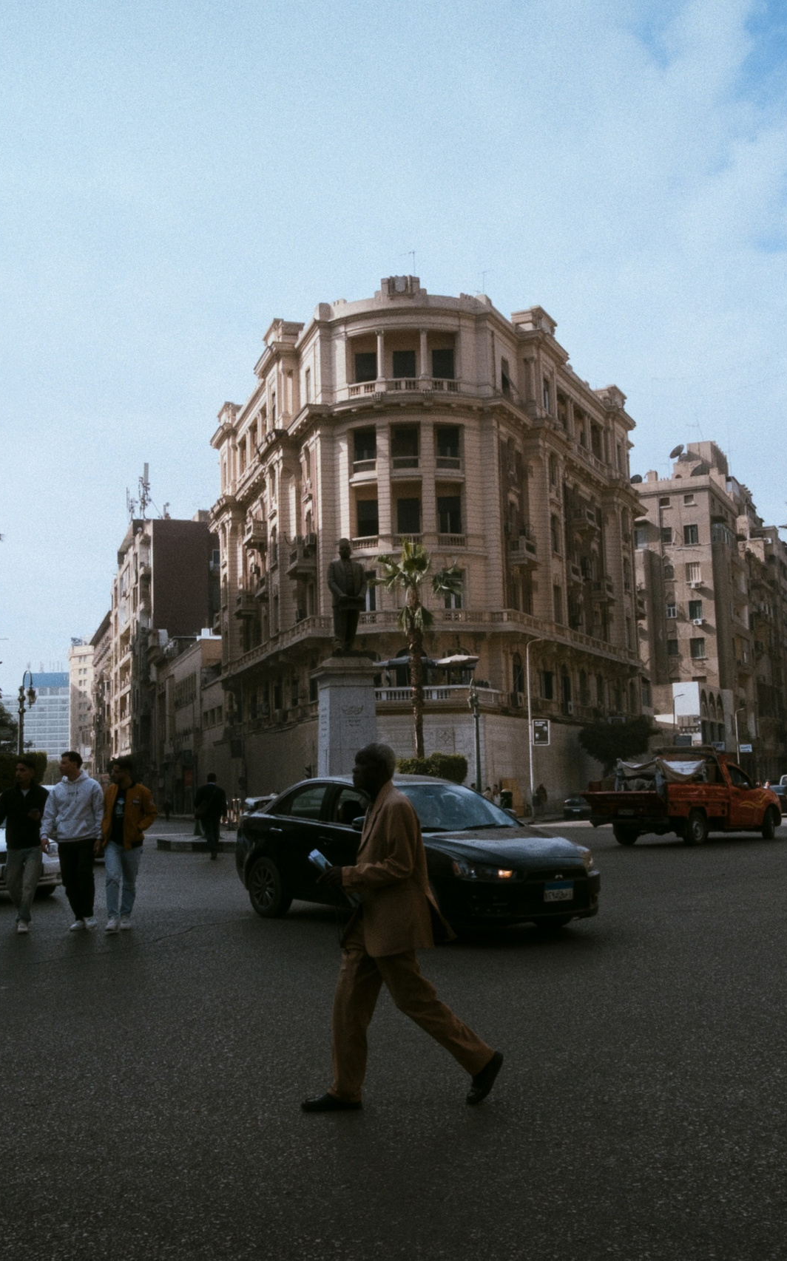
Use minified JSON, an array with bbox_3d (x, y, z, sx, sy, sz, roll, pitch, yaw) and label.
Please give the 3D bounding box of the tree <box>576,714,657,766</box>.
[{"bbox_3d":[10.272,6.248,57.667,3.700,4.651,3.400,-2,-7,0],"label":"tree"}]

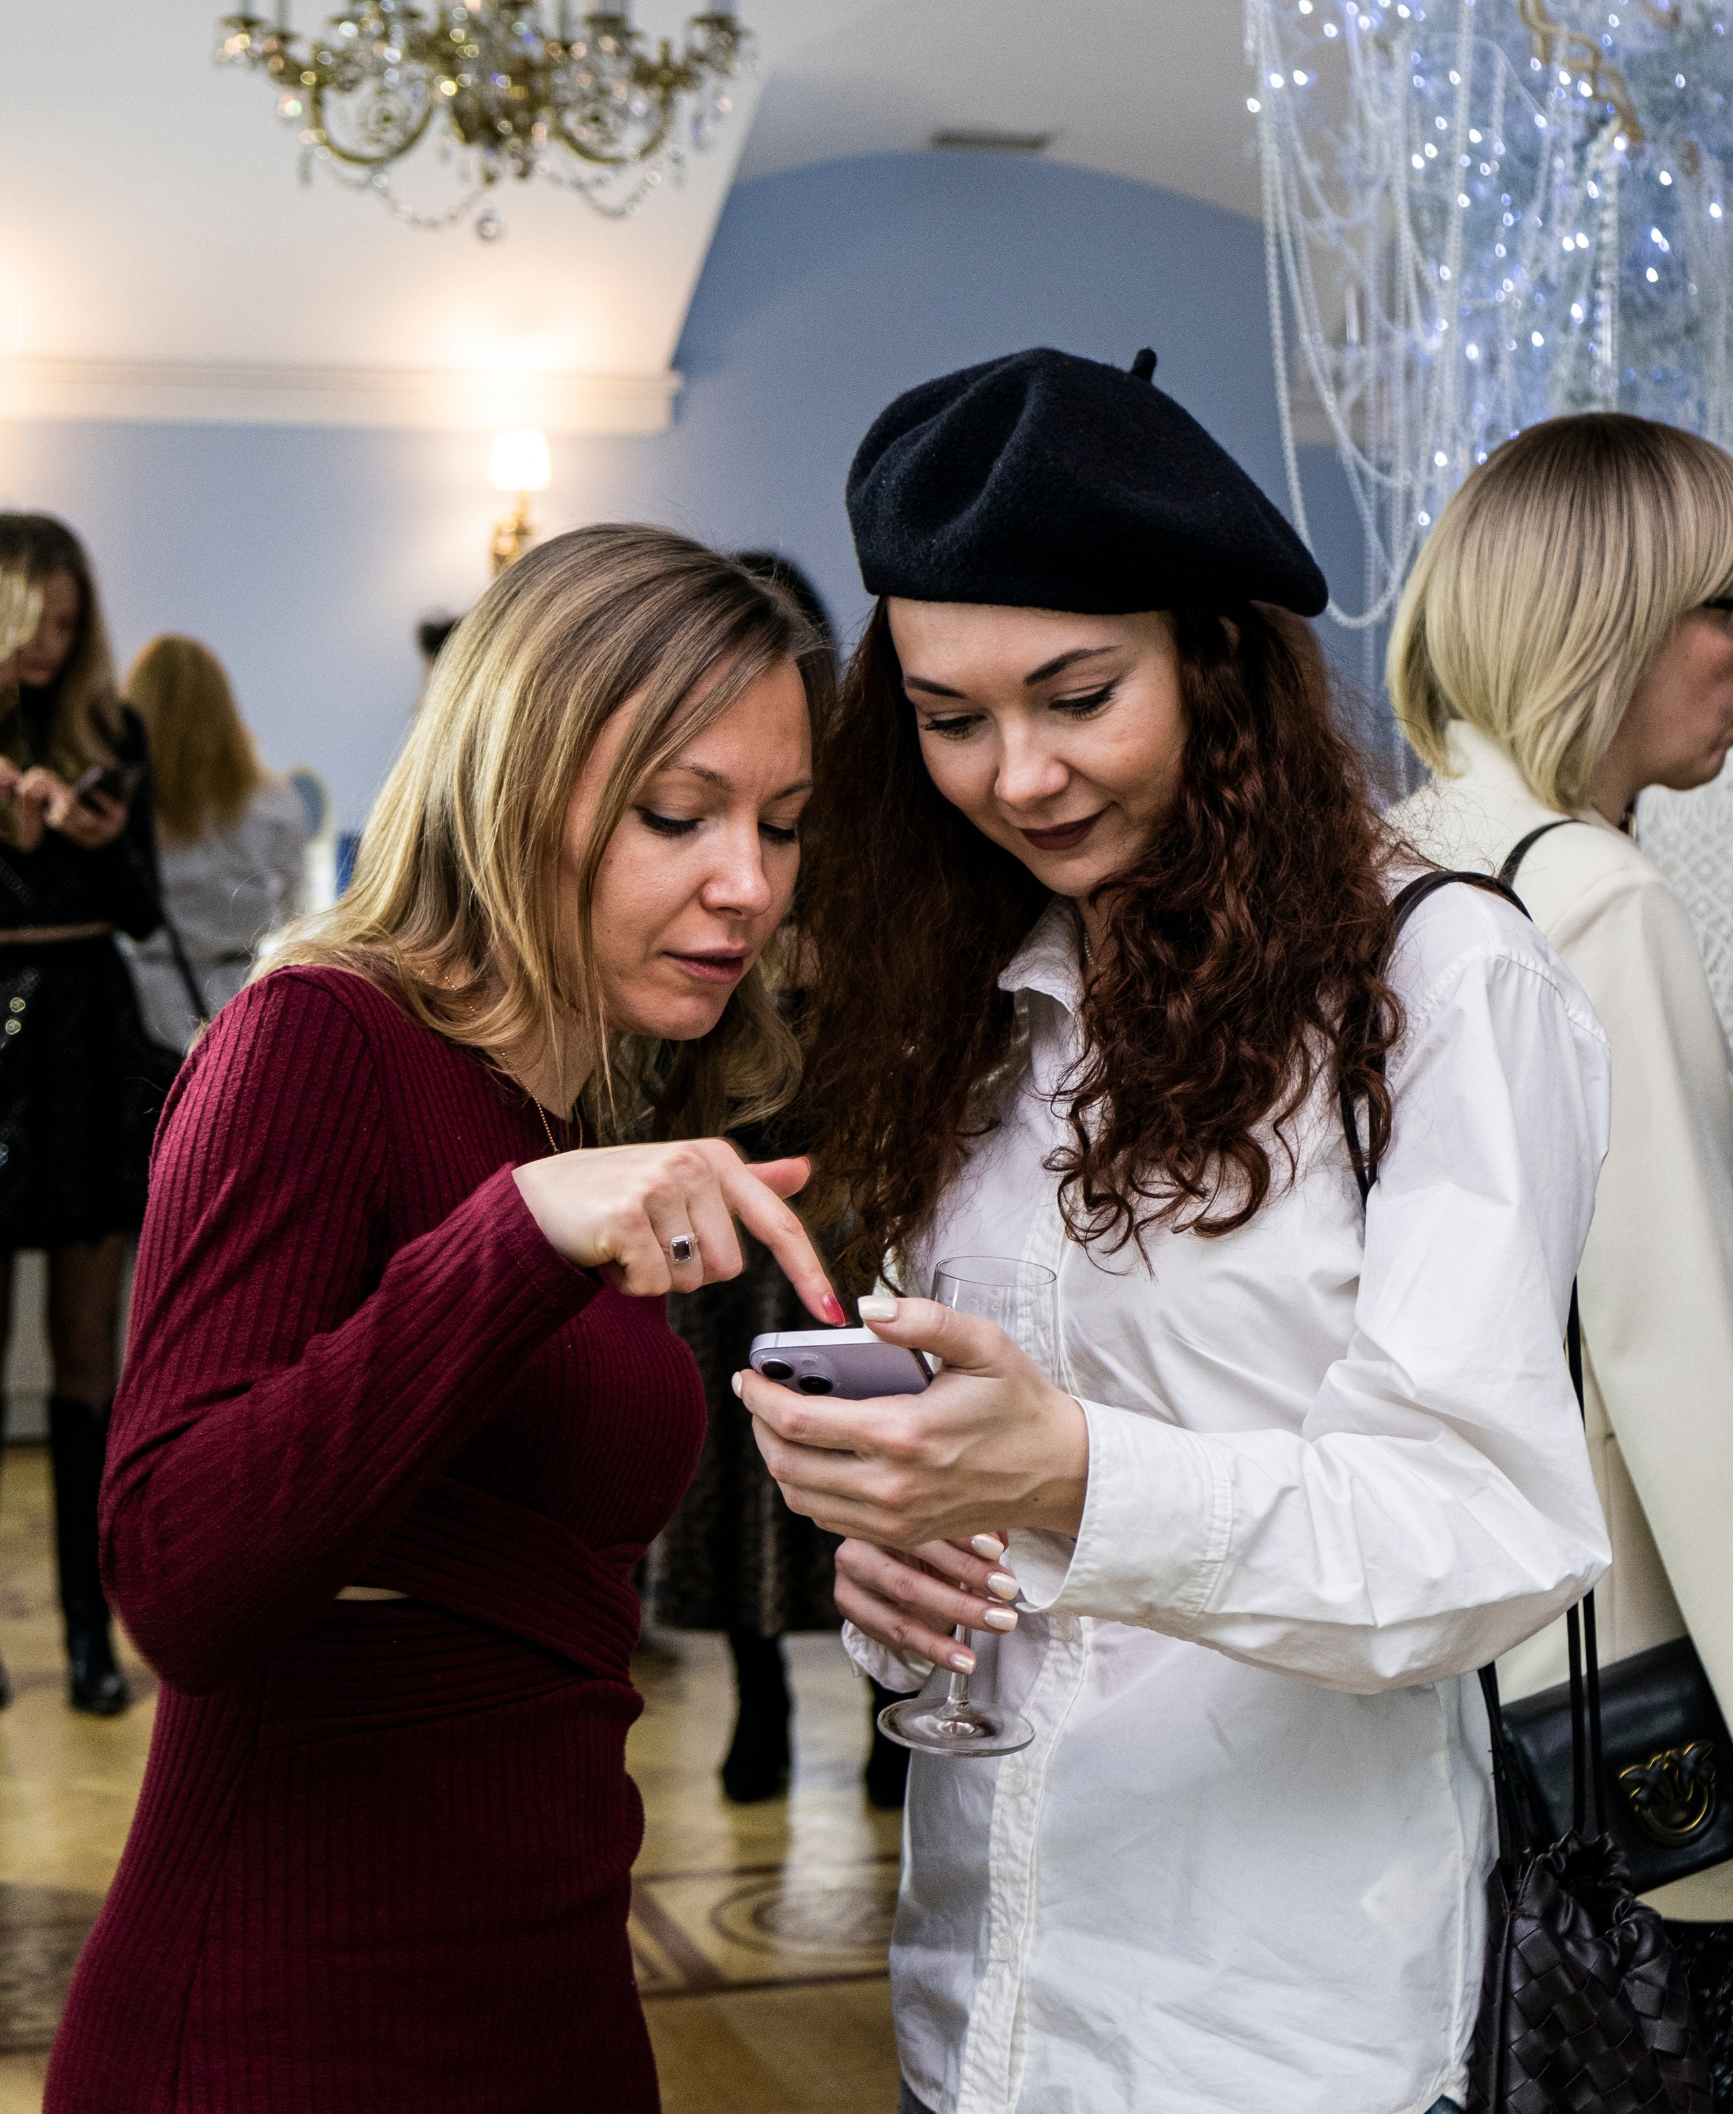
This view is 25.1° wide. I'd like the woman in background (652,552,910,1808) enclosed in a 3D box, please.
[{"bbox_3d":[-0.094,0.152,5.330,0.460,1.680,0.320,3,6,23],"label":"woman in background"}]

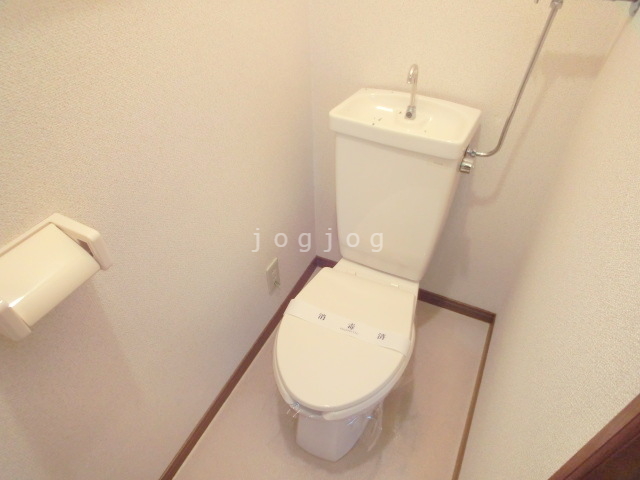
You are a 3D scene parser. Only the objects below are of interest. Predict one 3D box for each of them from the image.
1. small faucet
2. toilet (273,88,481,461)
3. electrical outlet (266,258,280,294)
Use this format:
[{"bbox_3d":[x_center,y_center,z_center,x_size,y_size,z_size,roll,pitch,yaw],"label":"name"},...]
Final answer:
[{"bbox_3d":[0.239,-0.383,1.021,0.027,0.149,0.066,20,48,23],"label":"small faucet"},{"bbox_3d":[0.126,0.141,1.157,0.380,0.871,0.750,18,46,20],"label":"toilet"},{"bbox_3d":[-0.172,0.135,1.431,0.010,0.120,0.070,18,47,21],"label":"electrical outlet"}]

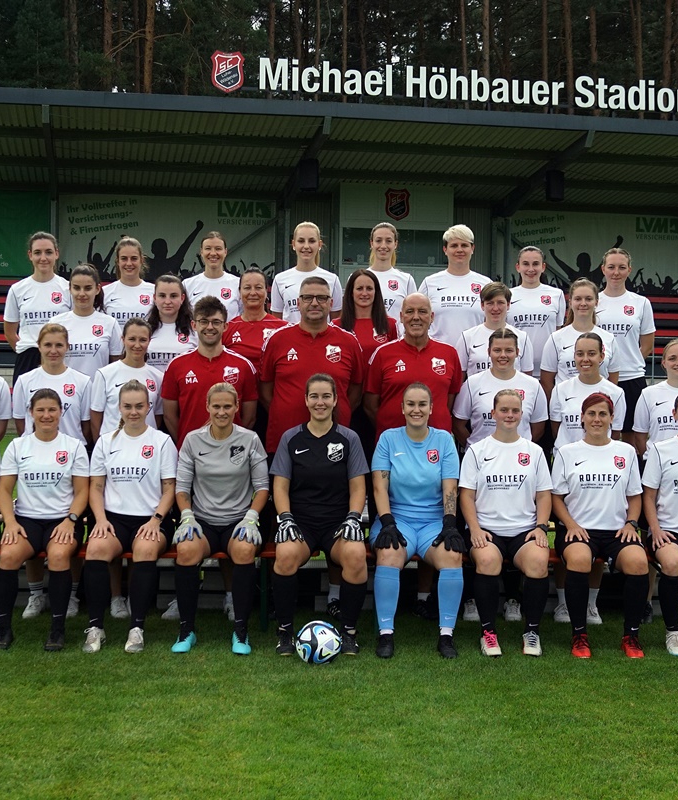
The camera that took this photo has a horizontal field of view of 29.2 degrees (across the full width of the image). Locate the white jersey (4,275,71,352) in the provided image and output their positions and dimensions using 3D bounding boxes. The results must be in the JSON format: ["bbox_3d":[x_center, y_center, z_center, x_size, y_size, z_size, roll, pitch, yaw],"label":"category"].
[{"bbox_3d":[-1.862,-0.531,8.080,0.440,0.510,0.260,1,1,-6],"label":"white jersey"}]

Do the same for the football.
[{"bbox_3d":[-0.100,1.174,6.320,0.220,0.220,0.220,1,1,0],"label":"football"}]

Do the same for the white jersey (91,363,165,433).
[{"bbox_3d":[-1.182,0.031,7.300,0.430,0.500,0.270,0,2,-22],"label":"white jersey"}]

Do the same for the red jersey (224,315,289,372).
[{"bbox_3d":[-0.506,-0.234,7.700,0.470,0.550,0.280,1,2,-5],"label":"red jersey"}]

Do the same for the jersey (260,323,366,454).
[{"bbox_3d":[-0.150,-0.067,7.520,0.610,0.760,0.350,1,1,-2],"label":"jersey"}]

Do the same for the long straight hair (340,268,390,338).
[{"bbox_3d":[0.154,-0.590,7.870,0.295,0.405,0.250,1,1,2],"label":"long straight hair"}]

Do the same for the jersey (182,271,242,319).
[{"bbox_3d":[-0.783,-0.520,8.106,0.460,0.550,0.260,1,1,-2],"label":"jersey"}]

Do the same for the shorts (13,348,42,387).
[{"bbox_3d":[-1.853,-0.154,8.150,0.400,0.370,0.280,1,1,-10],"label":"shorts"}]

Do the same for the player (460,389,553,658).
[{"bbox_3d":[0.884,0.615,6.860,0.510,1.340,0.720,1,1,1],"label":"player"}]

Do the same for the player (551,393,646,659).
[{"bbox_3d":[1.344,0.625,6.730,0.480,1.309,0.680,1,2,6],"label":"player"}]

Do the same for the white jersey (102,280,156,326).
[{"bbox_3d":[-1.302,-0.495,8.100,0.420,0.530,0.260,1,1,-3],"label":"white jersey"}]

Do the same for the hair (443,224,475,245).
[{"bbox_3d":[0.760,-1.012,8.200,0.200,0.190,0.220,1,1,2],"label":"hair"}]

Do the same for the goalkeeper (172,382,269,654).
[{"bbox_3d":[-0.609,0.585,6.680,0.500,1.331,0.680,1,2,-2],"label":"goalkeeper"}]

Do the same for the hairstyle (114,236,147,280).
[{"bbox_3d":[-1.306,-0.886,8.140,0.210,0.280,0.230,1,1,-6],"label":"hairstyle"}]

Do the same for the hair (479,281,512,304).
[{"bbox_3d":[0.945,-0.626,7.820,0.190,0.190,0.220,1,1,2],"label":"hair"}]

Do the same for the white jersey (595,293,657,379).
[{"bbox_3d":[1.759,-0.401,8.150,0.450,0.570,0.260,1,1,3],"label":"white jersey"}]

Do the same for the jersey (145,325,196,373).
[{"bbox_3d":[-1.025,-0.178,7.860,0.460,0.570,0.270,1,1,-2],"label":"jersey"}]

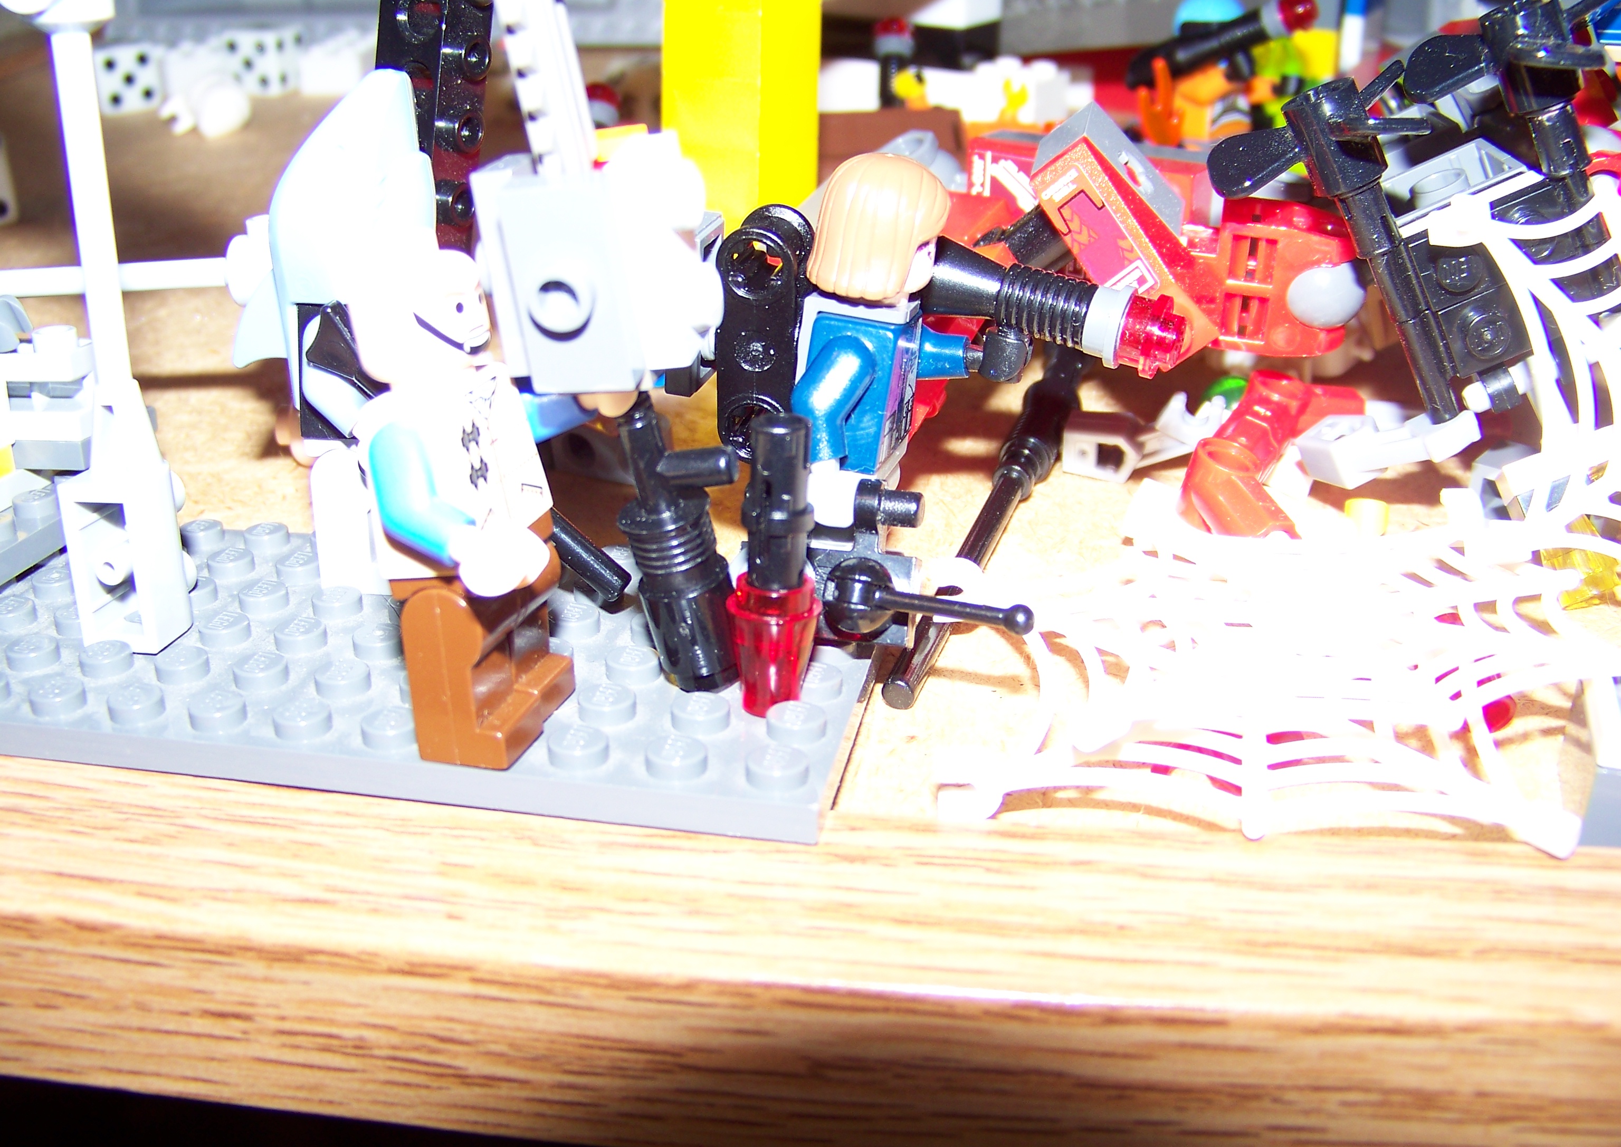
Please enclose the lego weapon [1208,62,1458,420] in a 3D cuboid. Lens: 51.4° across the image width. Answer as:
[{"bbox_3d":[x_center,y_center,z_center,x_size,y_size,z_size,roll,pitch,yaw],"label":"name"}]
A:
[{"bbox_3d":[0.056,-0.032,0.174,0.024,0.038,0.025,-21,20,20],"label":"lego weapon"}]

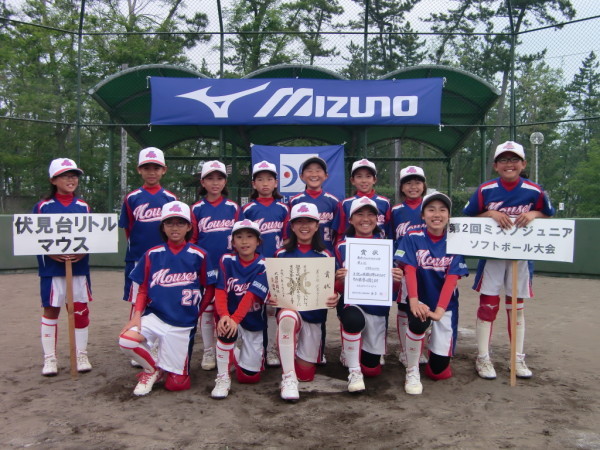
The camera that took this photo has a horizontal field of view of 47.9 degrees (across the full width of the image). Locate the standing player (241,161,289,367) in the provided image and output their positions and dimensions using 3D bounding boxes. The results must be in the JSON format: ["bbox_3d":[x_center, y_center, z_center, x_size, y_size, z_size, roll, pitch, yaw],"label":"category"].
[{"bbox_3d":[-0.255,0.269,4.880,0.380,1.450,0.290,0,1,-3],"label":"standing player"}]

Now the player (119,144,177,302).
[{"bbox_3d":[-1.085,0.220,4.860,0.430,1.550,0.300,0,1,-6],"label":"player"}]

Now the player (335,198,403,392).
[{"bbox_3d":[0.443,0.411,4.450,0.460,1.180,0.800,0,1,3],"label":"player"}]

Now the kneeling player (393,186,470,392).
[{"bbox_3d":[0.836,0.397,4.380,0.480,1.210,0.790,0,1,3],"label":"kneeling player"}]

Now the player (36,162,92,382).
[{"bbox_3d":[-1.616,0.271,4.640,0.420,1.455,0.360,0,1,-9],"label":"player"}]

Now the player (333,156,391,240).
[{"bbox_3d":[0.464,0.259,4.862,0.420,1.460,0.300,0,1,0],"label":"player"}]

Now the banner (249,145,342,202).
[{"bbox_3d":[-0.028,-0.876,12.600,1.740,1.220,0.040,0,1,1],"label":"banner"}]

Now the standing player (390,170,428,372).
[{"bbox_3d":[0.829,0.286,4.832,0.380,1.410,0.300,0,1,3],"label":"standing player"}]

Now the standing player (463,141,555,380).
[{"bbox_3d":[1.359,0.228,4.421,0.590,1.540,0.430,0,1,11],"label":"standing player"}]

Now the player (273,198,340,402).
[{"bbox_3d":[0.038,0.428,4.264,0.450,1.130,0.820,0,1,3],"label":"player"}]

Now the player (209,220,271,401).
[{"bbox_3d":[-0.328,0.477,4.244,0.390,1.030,0.780,0,1,11],"label":"player"}]

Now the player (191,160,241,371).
[{"bbox_3d":[-0.594,0.271,4.770,0.380,1.450,0.290,0,1,-5],"label":"player"}]

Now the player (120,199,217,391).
[{"bbox_3d":[-0.835,0.423,4.340,0.600,1.160,0.740,0,1,3],"label":"player"}]

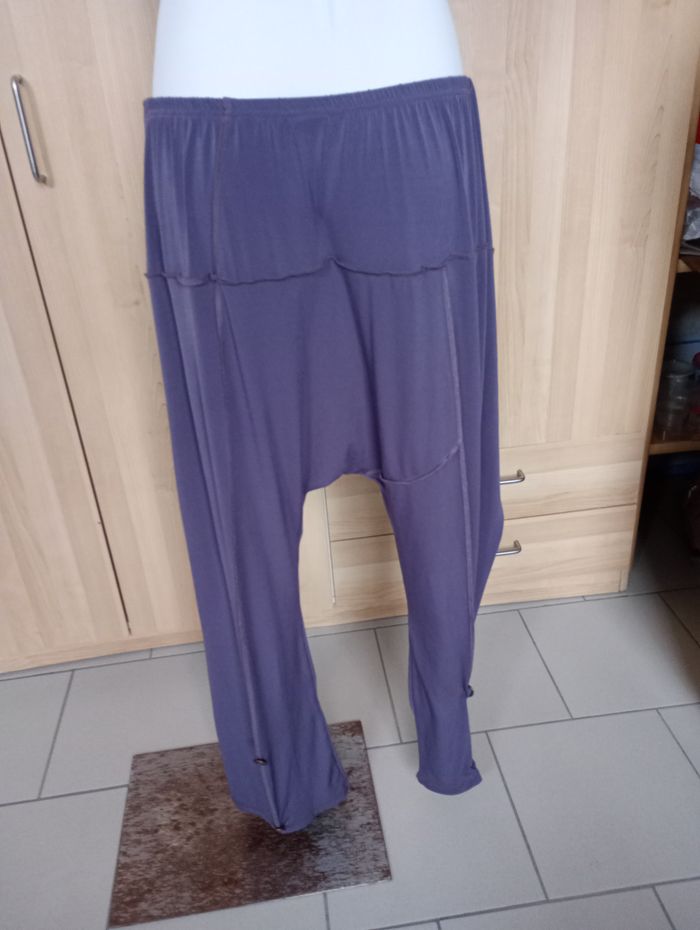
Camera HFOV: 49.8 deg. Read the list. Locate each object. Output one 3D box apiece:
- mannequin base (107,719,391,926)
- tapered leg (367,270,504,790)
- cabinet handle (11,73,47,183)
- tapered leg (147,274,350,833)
[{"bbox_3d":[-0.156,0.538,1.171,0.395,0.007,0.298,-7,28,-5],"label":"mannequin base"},{"bbox_3d":[0.116,0.133,0.981,0.160,0.810,0.175,-10,28,-11],"label":"tapered leg"},{"bbox_3d":[-0.449,-0.470,1.057,0.011,0.138,0.033,-7,28,-5],"label":"cabinet handle"},{"bbox_3d":[-0.110,0.165,0.959,0.180,0.820,0.185,-10,28,-11],"label":"tapered leg"}]

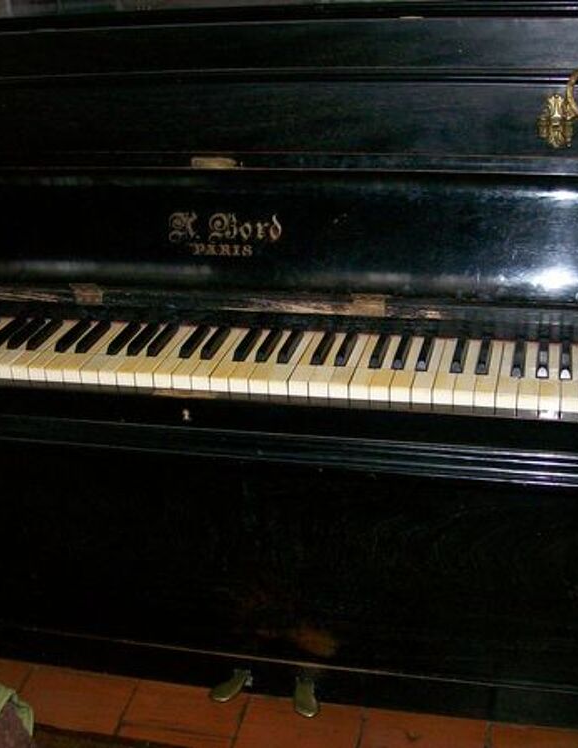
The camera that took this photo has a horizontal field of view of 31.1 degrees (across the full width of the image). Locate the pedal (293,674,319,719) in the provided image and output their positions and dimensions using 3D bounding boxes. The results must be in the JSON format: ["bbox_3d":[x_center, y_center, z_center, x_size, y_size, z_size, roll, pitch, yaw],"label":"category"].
[{"bbox_3d":[0.029,0.520,1.676,0.038,0.021,0.083,-2,24,3],"label":"pedal"}]

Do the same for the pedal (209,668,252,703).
[{"bbox_3d":[-0.094,0.501,1.673,0.038,0.021,0.083,9,26,25],"label":"pedal"}]

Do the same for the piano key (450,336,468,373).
[{"bbox_3d":[0.201,-0.026,1.222,0.011,0.012,0.099,3,24,13],"label":"piano key"}]

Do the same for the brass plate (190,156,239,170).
[{"bbox_3d":[-0.094,-0.266,1.314,0.060,0.017,0.004,3,25,13],"label":"brass plate"}]

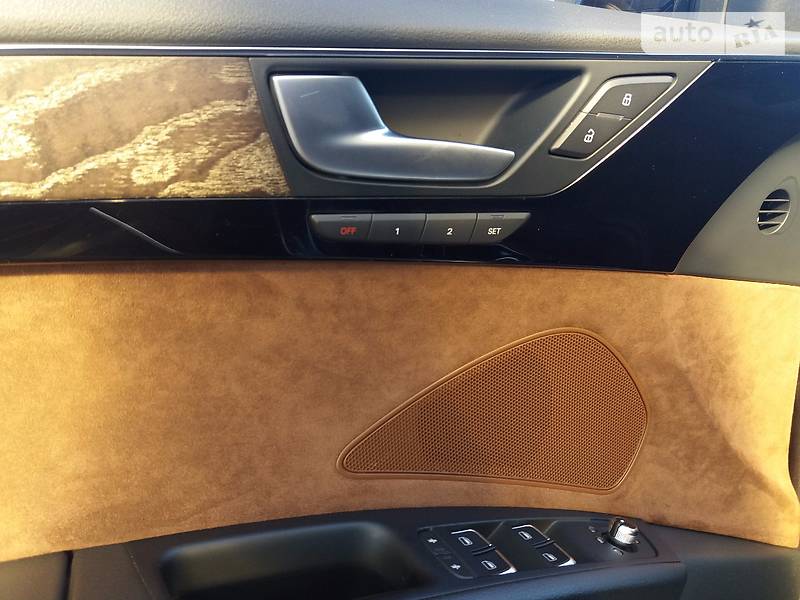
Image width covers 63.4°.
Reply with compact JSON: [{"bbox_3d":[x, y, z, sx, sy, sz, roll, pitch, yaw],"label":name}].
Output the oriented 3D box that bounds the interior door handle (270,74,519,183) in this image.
[{"bbox_3d":[-0.002,-0.087,0.334,0.131,0.051,0.030,-3,9,-21],"label":"interior door handle"}]

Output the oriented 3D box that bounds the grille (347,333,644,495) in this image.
[{"bbox_3d":[0.068,0.068,0.389,0.213,0.105,0.016,5,6,-24],"label":"grille"}]

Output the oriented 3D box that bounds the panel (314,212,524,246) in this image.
[{"bbox_3d":[0.013,-0.037,0.339,0.124,0.018,0.014,-3,9,-21],"label":"panel"}]

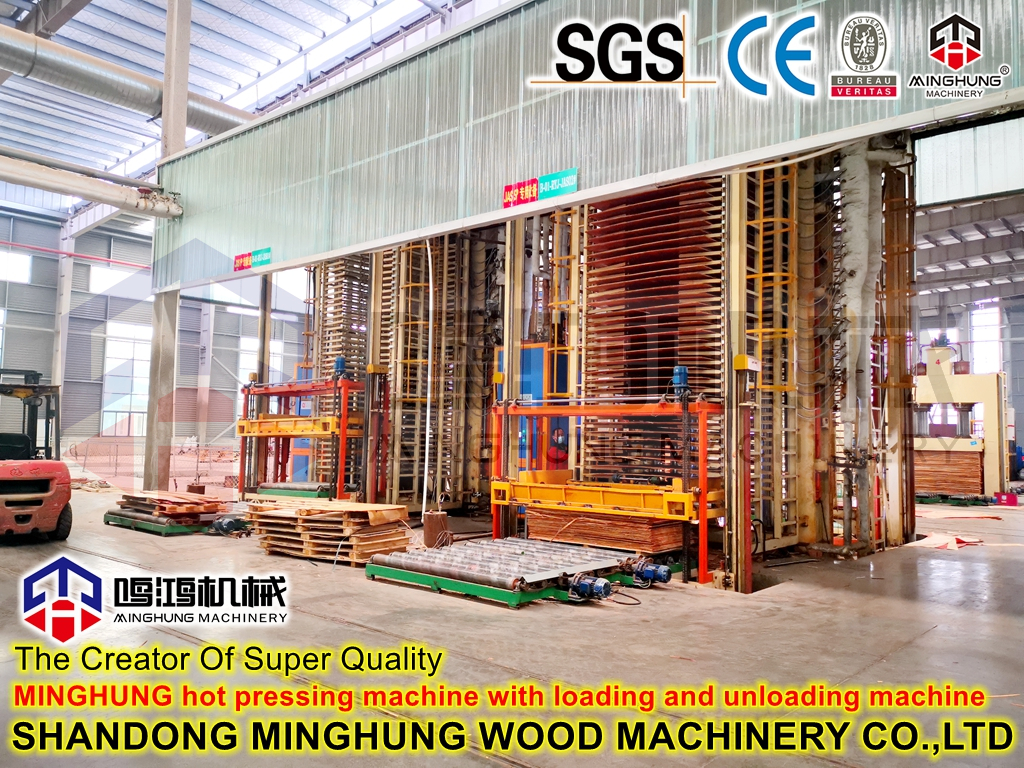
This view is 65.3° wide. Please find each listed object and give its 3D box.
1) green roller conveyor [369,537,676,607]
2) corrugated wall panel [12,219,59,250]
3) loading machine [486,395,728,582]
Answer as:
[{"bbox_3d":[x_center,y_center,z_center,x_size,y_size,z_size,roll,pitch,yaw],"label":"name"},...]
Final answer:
[{"bbox_3d":[-0.053,1.974,8.642,2.114,0.262,2.145,-2,-5,40],"label":"green roller conveyor"},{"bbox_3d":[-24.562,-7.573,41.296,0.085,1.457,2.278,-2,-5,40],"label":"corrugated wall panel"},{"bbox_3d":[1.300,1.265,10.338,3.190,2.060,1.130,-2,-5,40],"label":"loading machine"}]

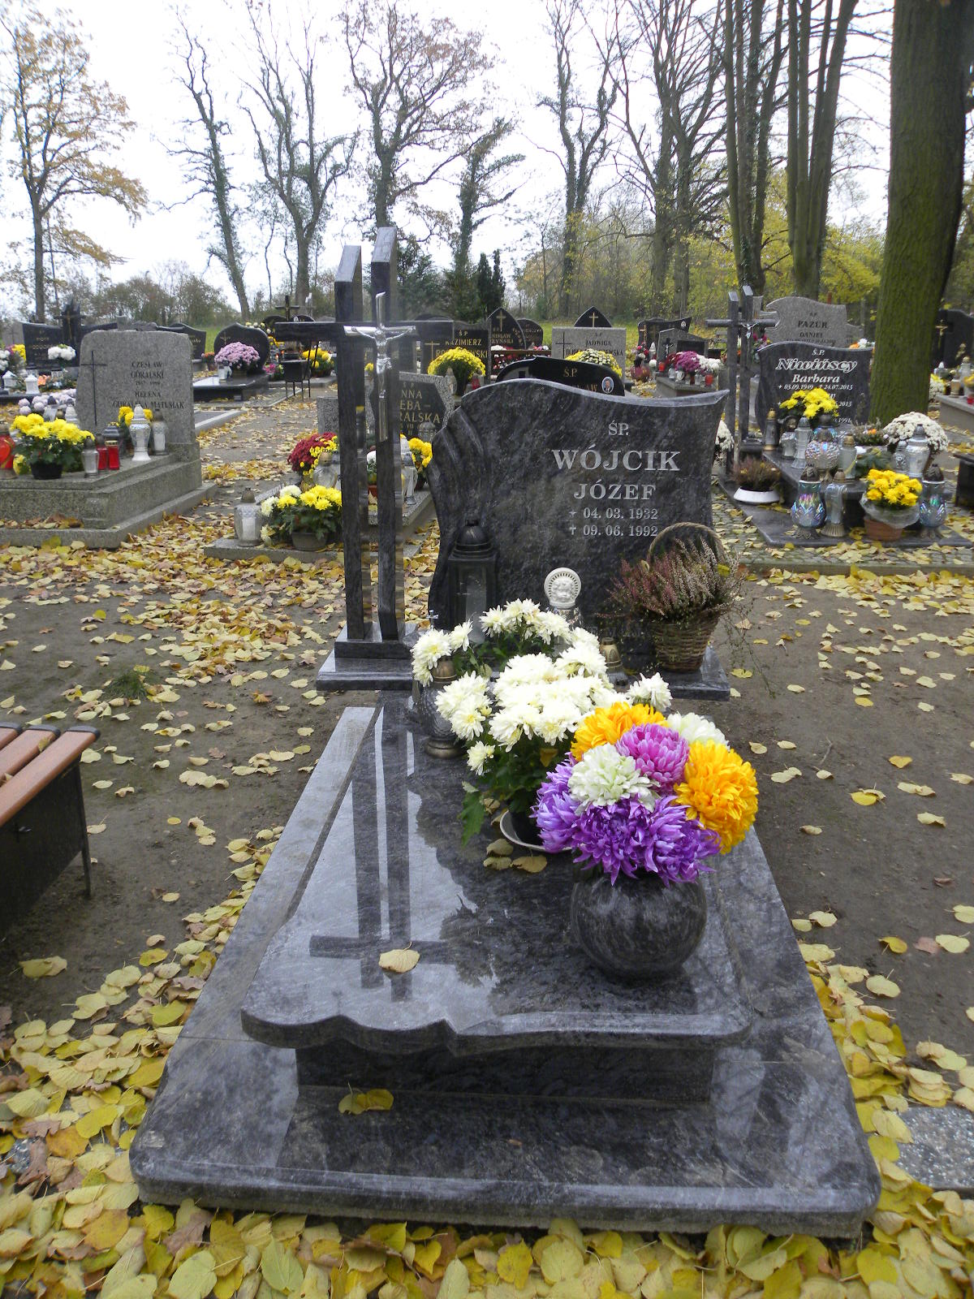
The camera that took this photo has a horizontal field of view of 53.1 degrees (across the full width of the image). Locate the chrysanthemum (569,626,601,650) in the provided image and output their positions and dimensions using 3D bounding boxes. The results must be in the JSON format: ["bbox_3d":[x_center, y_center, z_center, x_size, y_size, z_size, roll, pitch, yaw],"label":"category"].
[{"bbox_3d":[0.208,-0.022,2.055,0.085,0.070,0.085,1,20,3],"label":"chrysanthemum"}]

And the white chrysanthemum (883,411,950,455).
[{"bbox_3d":[2.547,-1.281,5.796,0.380,0.250,0.360,1,20,3],"label":"white chrysanthemum"}]

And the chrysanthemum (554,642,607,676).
[{"bbox_3d":[0.203,0.022,2.114,0.110,0.079,0.110,1,19,3],"label":"chrysanthemum"}]

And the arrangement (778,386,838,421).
[{"bbox_3d":[2.081,-1.589,6.301,0.380,0.220,0.300,1,20,3],"label":"arrangement"}]

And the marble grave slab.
[{"bbox_3d":[0.067,0.436,2.235,1.153,0.250,1.758,1,20,3],"label":"marble grave slab"}]

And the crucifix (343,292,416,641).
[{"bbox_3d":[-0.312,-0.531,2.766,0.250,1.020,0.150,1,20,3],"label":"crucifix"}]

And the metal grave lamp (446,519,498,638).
[{"bbox_3d":[-0.043,-0.166,2.867,0.149,0.427,0.149,1,19,3],"label":"metal grave lamp"}]

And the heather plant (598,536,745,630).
[{"bbox_3d":[0.525,-0.181,2.782,0.410,0.230,0.300,1,20,3],"label":"heather plant"}]

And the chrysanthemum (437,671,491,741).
[{"bbox_3d":[-0.048,0.115,1.996,0.110,0.125,0.104,1,19,3],"label":"chrysanthemum"}]

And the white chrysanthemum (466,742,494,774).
[{"bbox_3d":[-0.011,0.219,1.964,0.057,0.063,0.057,1,19,3],"label":"white chrysanthemum"}]

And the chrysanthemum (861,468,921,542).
[{"bbox_3d":[2.207,-0.797,5.321,0.332,0.367,0.309,1,19,3],"label":"chrysanthemum"}]

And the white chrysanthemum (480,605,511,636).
[{"bbox_3d":[0.021,-0.066,2.235,0.072,0.067,0.068,1,19,3],"label":"white chrysanthemum"}]

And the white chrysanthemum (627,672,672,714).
[{"bbox_3d":[0.339,0.090,2.031,0.097,0.080,0.097,1,19,3],"label":"white chrysanthemum"}]

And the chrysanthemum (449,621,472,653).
[{"bbox_3d":[-0.061,-0.028,2.252,0.056,0.068,0.062,1,19,3],"label":"chrysanthemum"}]

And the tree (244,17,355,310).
[{"bbox_3d":[-8.599,-22.227,44.565,5.200,13.000,4.800,1,20,3],"label":"tree"}]

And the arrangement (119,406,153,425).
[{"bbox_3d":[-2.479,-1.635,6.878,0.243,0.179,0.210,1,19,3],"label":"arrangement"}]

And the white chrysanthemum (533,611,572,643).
[{"bbox_3d":[0.141,-0.049,2.076,0.085,0.070,0.085,1,20,3],"label":"white chrysanthemum"}]

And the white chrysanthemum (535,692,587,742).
[{"bbox_3d":[0.142,0.130,1.855,0.095,0.085,0.085,1,20,3],"label":"white chrysanthemum"}]

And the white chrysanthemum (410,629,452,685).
[{"bbox_3d":[-0.118,0.016,2.052,0.090,0.100,0.085,1,20,3],"label":"white chrysanthemum"}]

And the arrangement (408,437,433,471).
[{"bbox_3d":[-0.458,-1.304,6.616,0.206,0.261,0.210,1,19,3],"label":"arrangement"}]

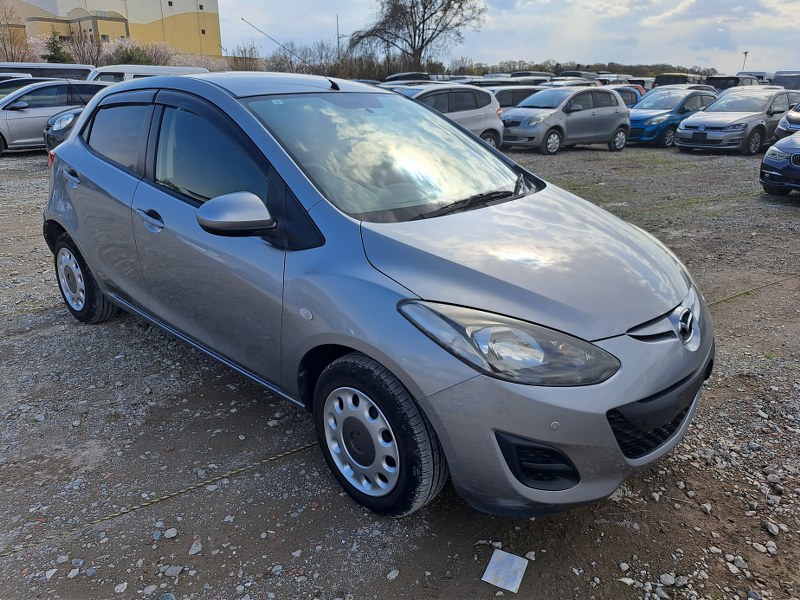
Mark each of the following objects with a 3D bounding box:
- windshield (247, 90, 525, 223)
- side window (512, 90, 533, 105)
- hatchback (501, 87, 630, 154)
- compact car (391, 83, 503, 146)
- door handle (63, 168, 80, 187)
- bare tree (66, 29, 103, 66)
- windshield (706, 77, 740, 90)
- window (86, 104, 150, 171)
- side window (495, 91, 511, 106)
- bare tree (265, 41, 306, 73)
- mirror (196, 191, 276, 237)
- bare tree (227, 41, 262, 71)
[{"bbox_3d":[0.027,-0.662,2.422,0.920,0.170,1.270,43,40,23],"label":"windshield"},{"bbox_3d":[3.596,-5.811,15.958,0.750,0.440,0.070,-5,22,-16],"label":"side window"},{"bbox_3d":[4.111,-4.567,14.063,3.750,1.520,1.695,-12,24,-31],"label":"hatchback"},{"bbox_3d":[0.478,-3.869,12.072,3.900,1.525,1.695,-15,26,-36],"label":"compact car"},{"bbox_3d":[-1.724,-0.645,2.904,0.200,0.065,0.055,18,27,38],"label":"door handle"},{"bbox_3d":[-20.512,-15.460,36.962,2.800,4.750,2.800,-10,23,-26],"label":"bare tree"},{"bbox_3d":[11.088,-7.442,19.042,1.080,0.430,0.120,19,27,39],"label":"windshield"},{"bbox_3d":[-1.363,-0.816,2.676,0.630,0.320,0.070,18,11,38],"label":"window"},{"bbox_3d":[2.848,-5.654,15.563,0.820,0.450,0.070,-12,7,-31],"label":"side window"},{"bbox_3d":[-9.247,-18.602,45.492,3.440,4.870,3.440,-3,21,-10],"label":"bare tree"},{"bbox_3d":[-0.557,-0.285,1.909,0.140,0.145,0.220,18,27,37],"label":"mirror"},{"bbox_3d":[-12.368,-18.353,44.846,2.910,4.770,2.910,-4,22,-14],"label":"bare tree"}]

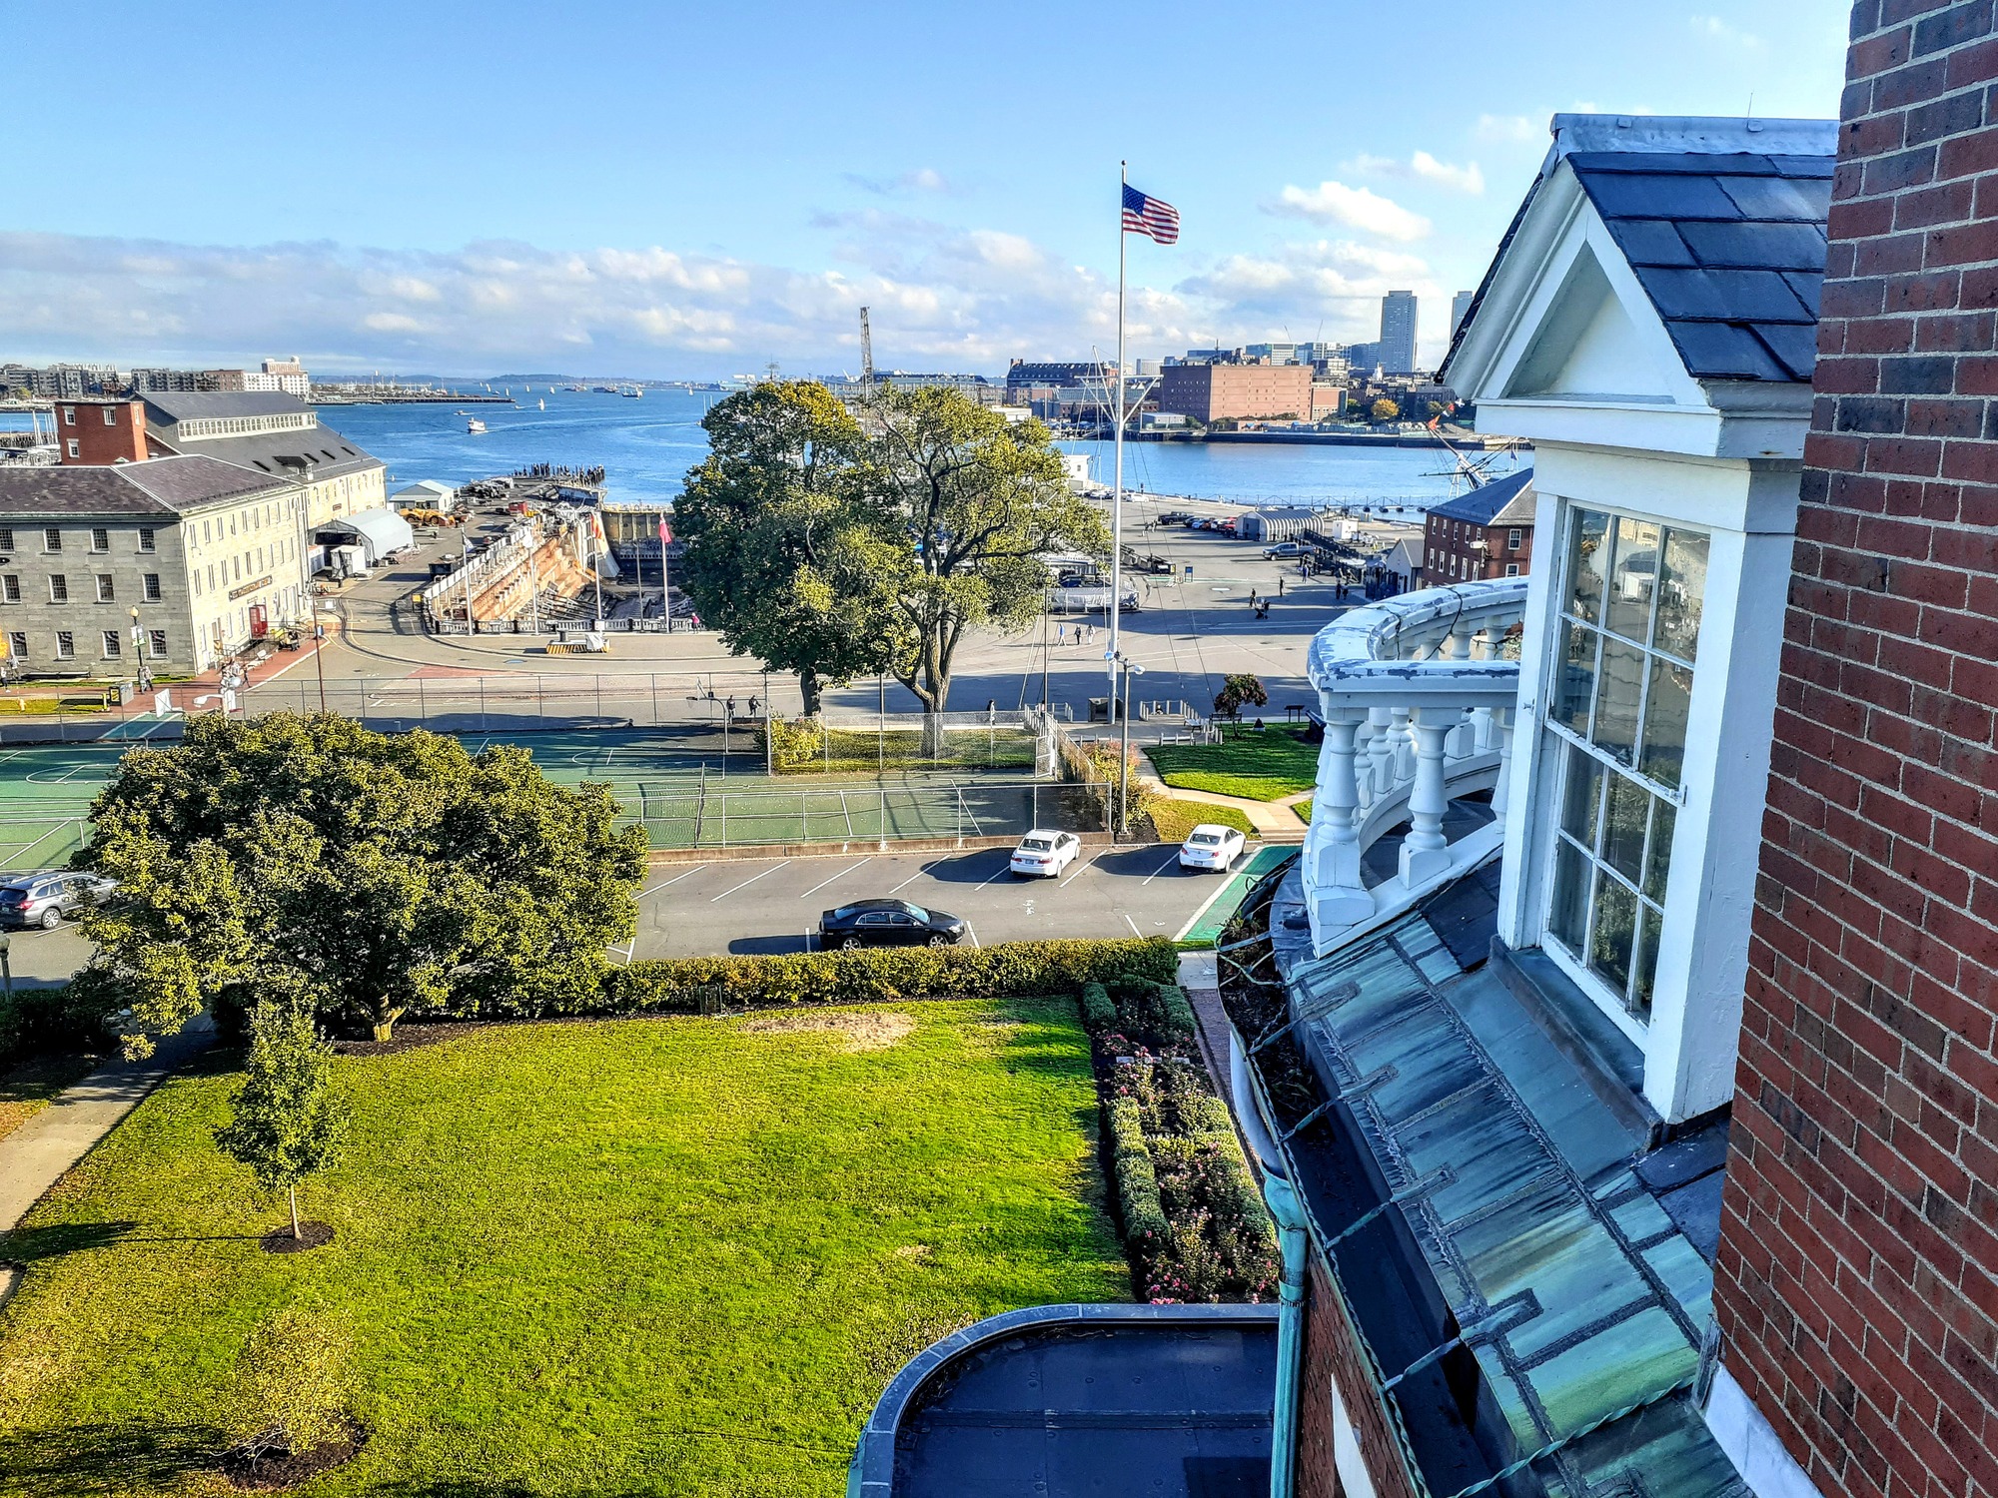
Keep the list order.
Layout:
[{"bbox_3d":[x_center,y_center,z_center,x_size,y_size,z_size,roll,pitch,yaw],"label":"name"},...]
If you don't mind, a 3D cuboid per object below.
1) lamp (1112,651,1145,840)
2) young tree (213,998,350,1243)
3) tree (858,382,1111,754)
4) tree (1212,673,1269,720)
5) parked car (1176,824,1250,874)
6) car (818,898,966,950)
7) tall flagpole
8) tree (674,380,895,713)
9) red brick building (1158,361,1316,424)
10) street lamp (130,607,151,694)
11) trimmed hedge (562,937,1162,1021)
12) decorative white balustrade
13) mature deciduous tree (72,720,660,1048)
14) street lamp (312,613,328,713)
[{"bbox_3d":[5.261,-0.189,63.450,0.600,7.365,2.300,-6,15,-23],"label":"lamp"},{"bbox_3d":[-14.801,7.661,32.170,2.780,5.392,2.750,0,13,0],"label":"young tree"},{"bbox_3d":[-0.758,-8.801,80.060,12.931,19.021,13.000,0,13,0],"label":"tree"},{"bbox_3d":[12.875,-2.326,83.235,2.850,3.492,2.800,0,13,0],"label":"tree"},{"bbox_3d":[8.430,3.674,60.630,1.820,1.470,4.800,5,15,21],"label":"parked car"},{"bbox_3d":[-3.499,5.921,52.551,4.870,1.450,1.790,-1,13,-4],"label":"car"},{"bbox_3d":[6.683,-16.492,87.175,0.450,30.909,0.450,0,13,0],"label":"tall flagpole"},{"bbox_3d":[-12.081,-11.097,89.330,12.838,19.415,13.000,0,13,0],"label":"tree"},{"bbox_3d":[109.975,-165.434,725.376,52.343,24.751,48.662,-5,14,-20],"label":"red brick building"},{"bbox_3d":[-55.455,-6.512,100.513,0.600,5.372,1.000,8,16,30],"label":"street lamp"},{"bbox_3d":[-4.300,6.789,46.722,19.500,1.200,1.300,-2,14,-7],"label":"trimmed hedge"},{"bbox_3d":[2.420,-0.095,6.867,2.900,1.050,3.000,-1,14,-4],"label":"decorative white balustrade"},{"bbox_3d":[-17.319,3.864,43.119,15.330,9.201,14.500,0,13,0],"label":"mature deciduous tree"},{"bbox_3d":[-37.971,-4.564,87.299,0.400,7.437,0.400,0,13,0],"label":"street lamp"}]

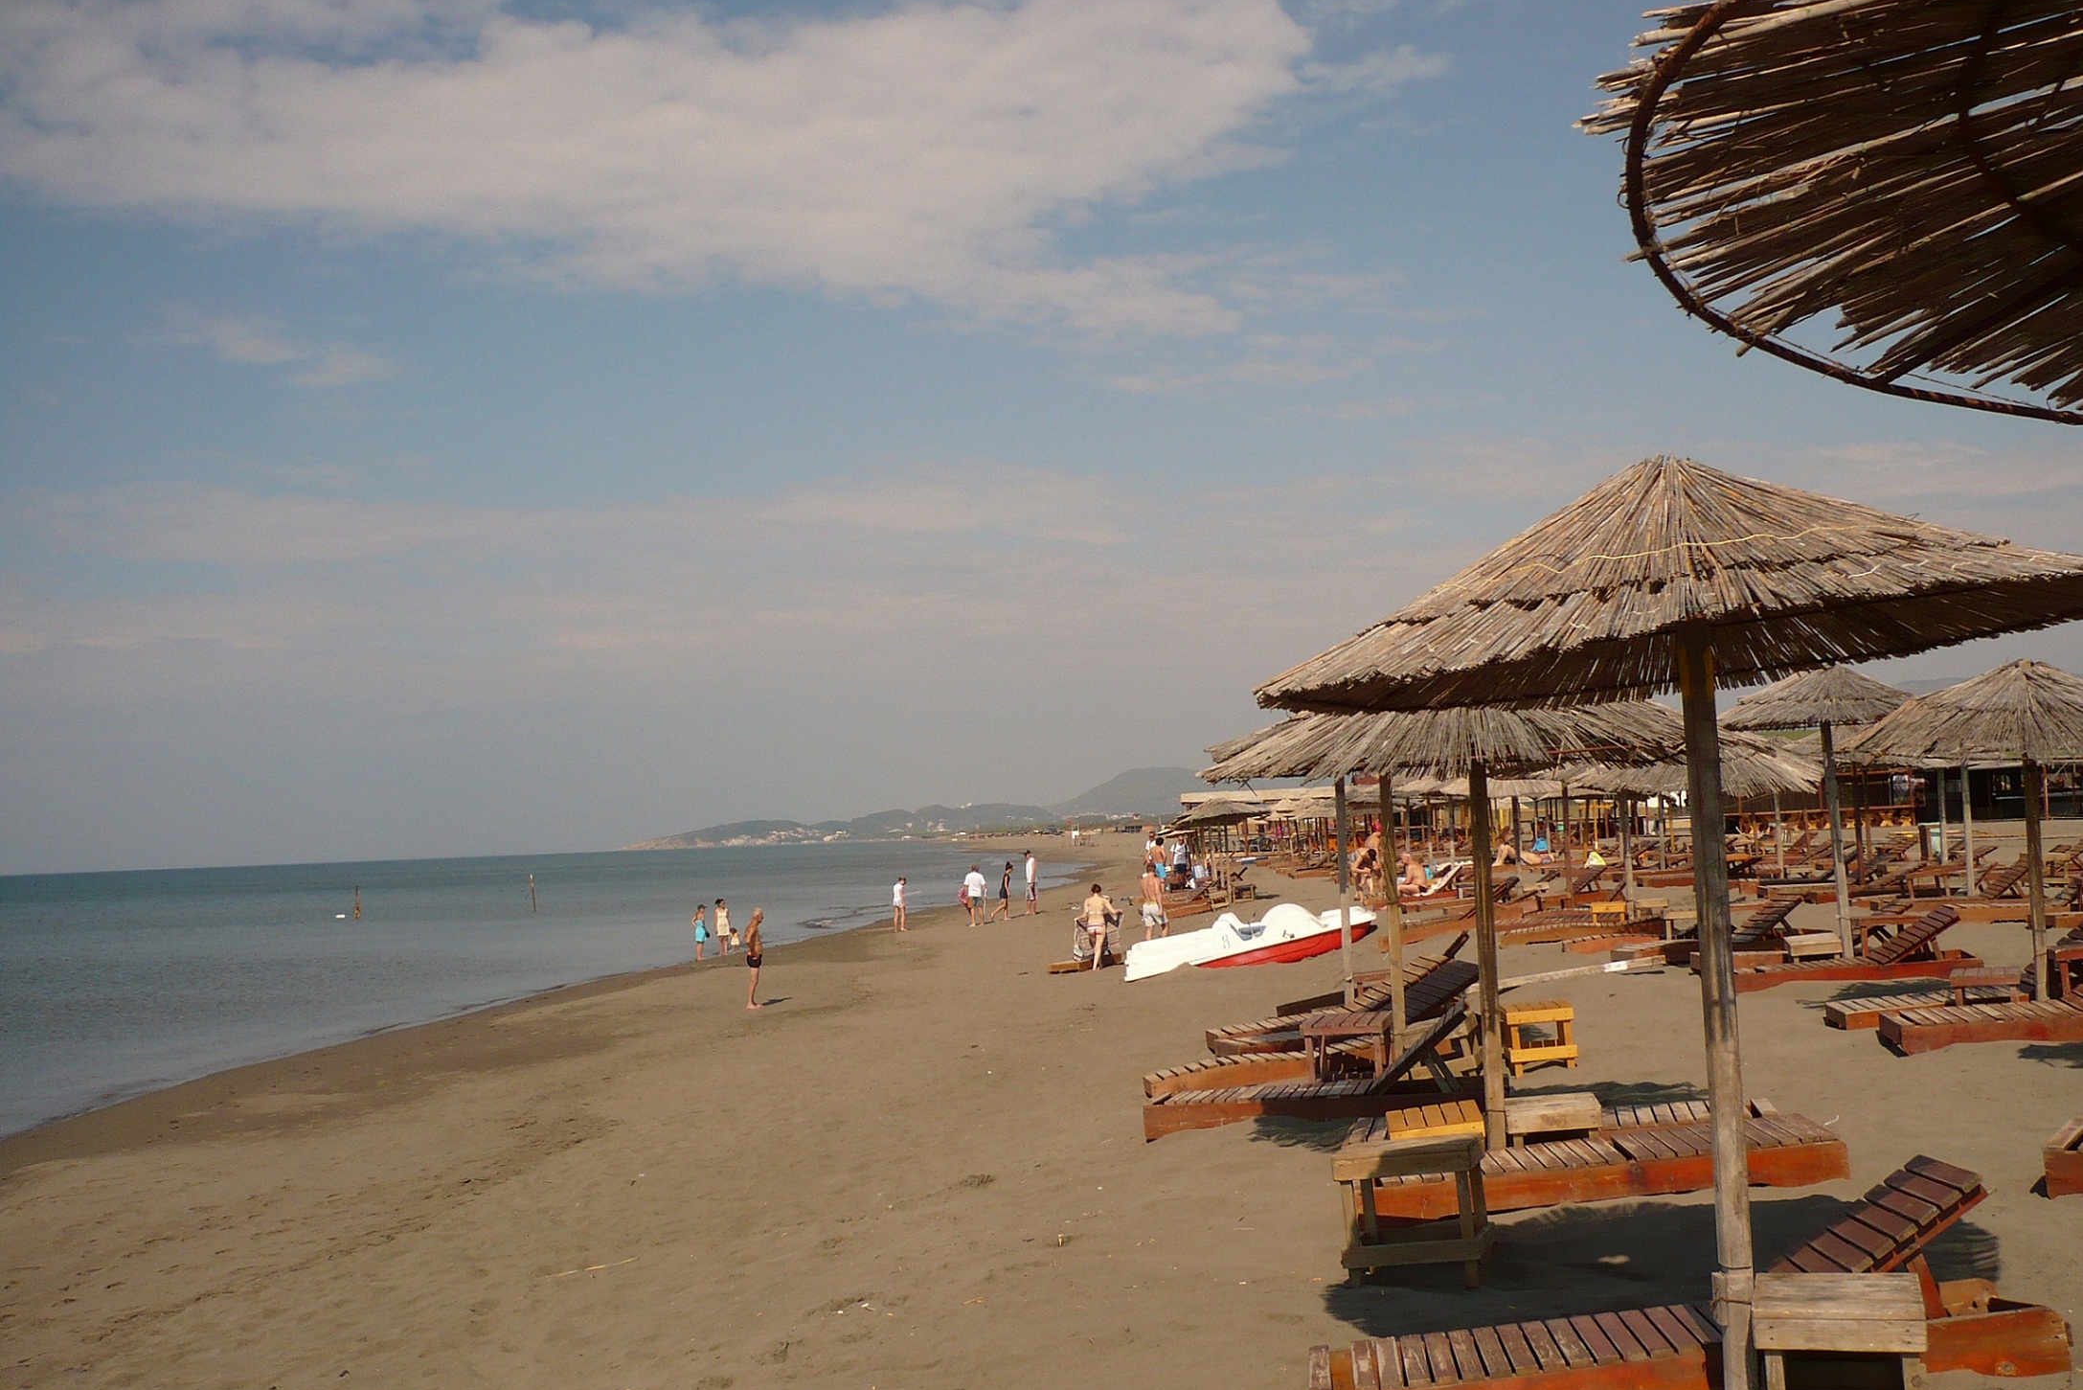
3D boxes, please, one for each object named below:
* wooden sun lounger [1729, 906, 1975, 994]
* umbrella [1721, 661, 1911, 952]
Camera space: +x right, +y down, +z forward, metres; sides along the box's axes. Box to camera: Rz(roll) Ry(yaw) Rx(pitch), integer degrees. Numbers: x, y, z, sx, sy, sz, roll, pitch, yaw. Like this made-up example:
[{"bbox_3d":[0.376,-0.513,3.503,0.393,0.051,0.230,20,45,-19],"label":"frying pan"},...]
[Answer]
[{"bbox_3d":[6.637,2.077,17.233,1.950,0.530,0.620,-6,-4,16],"label":"wooden sun lounger"},{"bbox_3d":[7.034,1.071,18.651,2.100,2.600,2.100,-2,-4,0],"label":"umbrella"}]

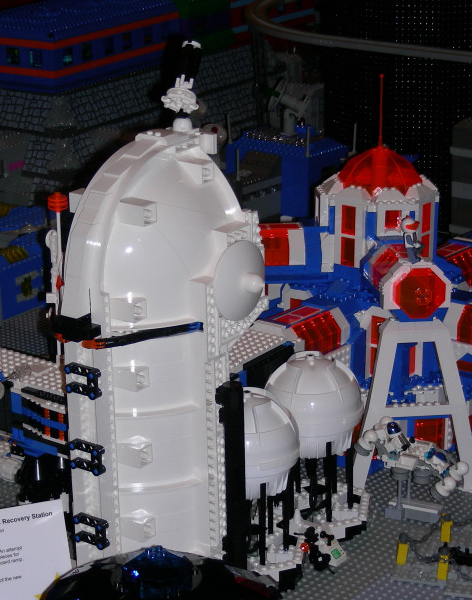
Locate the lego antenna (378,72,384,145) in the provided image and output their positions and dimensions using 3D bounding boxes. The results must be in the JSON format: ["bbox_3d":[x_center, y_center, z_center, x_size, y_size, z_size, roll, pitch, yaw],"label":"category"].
[{"bbox_3d":[0.143,-0.187,1.801,0.005,0.074,0.005,-3,17,-8],"label":"lego antenna"}]

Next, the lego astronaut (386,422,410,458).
[{"bbox_3d":[0.149,0.129,1.688,0.022,0.034,0.023,-6,10,38],"label":"lego astronaut"}]

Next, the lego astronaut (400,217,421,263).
[{"bbox_3d":[0.160,-0.055,1.669,0.019,0.043,0.024,3,17,10],"label":"lego astronaut"}]

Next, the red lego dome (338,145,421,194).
[{"bbox_3d":[0.143,-0.132,1.817,0.083,0.041,0.083,-3,17,-8],"label":"red lego dome"}]

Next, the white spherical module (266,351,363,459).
[{"bbox_3d":[0.070,0.091,1.648,0.089,0.086,0.089,0,17,0],"label":"white spherical module"}]

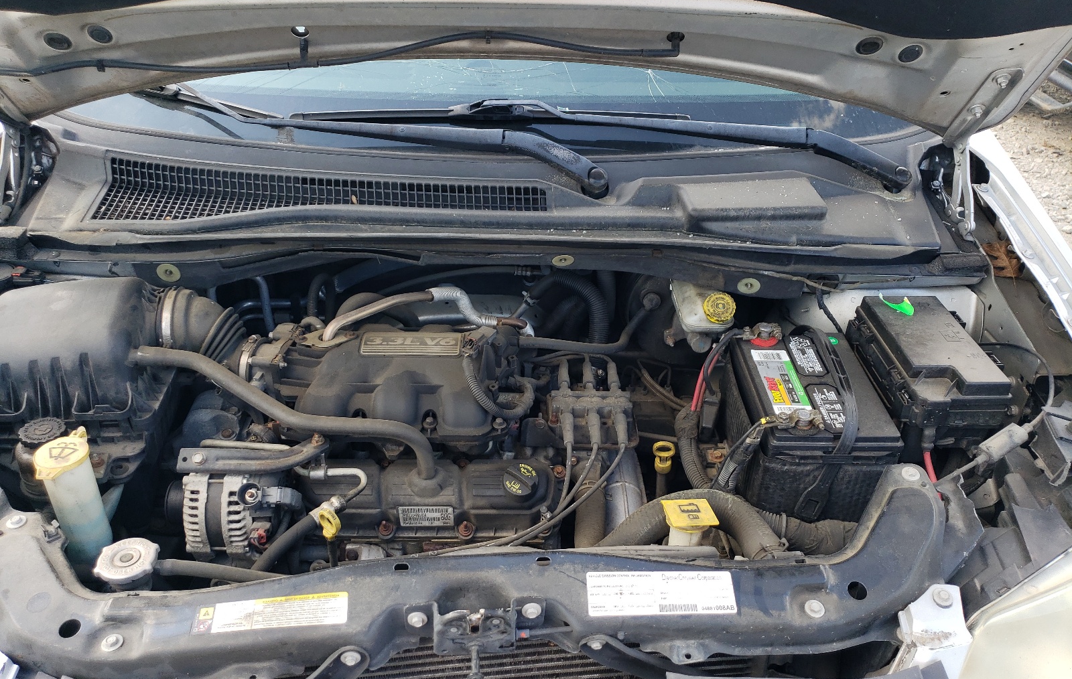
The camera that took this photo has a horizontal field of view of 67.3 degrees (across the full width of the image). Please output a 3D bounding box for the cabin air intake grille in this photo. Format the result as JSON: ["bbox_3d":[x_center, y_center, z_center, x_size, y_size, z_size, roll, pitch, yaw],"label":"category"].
[{"bbox_3d":[-0.342,-0.250,1.320,0.720,0.065,0.115,2,35,0],"label":"cabin air intake grille"}]

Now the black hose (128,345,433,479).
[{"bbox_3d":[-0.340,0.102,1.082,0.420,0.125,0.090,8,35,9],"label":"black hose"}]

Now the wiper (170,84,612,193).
[{"bbox_3d":[-0.337,-0.395,1.490,0.966,0.130,0.100,7,33,13],"label":"wiper"}]

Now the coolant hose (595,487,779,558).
[{"bbox_3d":[0.186,0.234,0.975,0.225,0.095,0.085,0,32,1],"label":"coolant hose"}]

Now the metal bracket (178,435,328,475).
[{"bbox_3d":[-0.380,0.154,1.080,0.190,0.035,0.050,-5,33,-6],"label":"metal bracket"}]

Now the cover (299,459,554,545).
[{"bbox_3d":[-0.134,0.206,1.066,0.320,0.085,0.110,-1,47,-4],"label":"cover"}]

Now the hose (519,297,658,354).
[{"bbox_3d":[0.081,-0.023,1.240,0.205,0.055,0.115,-11,37,-18],"label":"hose"}]

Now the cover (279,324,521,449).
[{"bbox_3d":[-0.186,0.057,1.143,0.325,0.120,0.165,-1,35,-4],"label":"cover"}]

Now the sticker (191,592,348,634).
[{"bbox_3d":[-0.271,0.283,0.828,0.151,0.002,0.040,-4,40,-5],"label":"sticker"}]

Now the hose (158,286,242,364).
[{"bbox_3d":[-0.517,-0.015,1.250,0.135,0.120,0.110,0,32,1],"label":"hose"}]

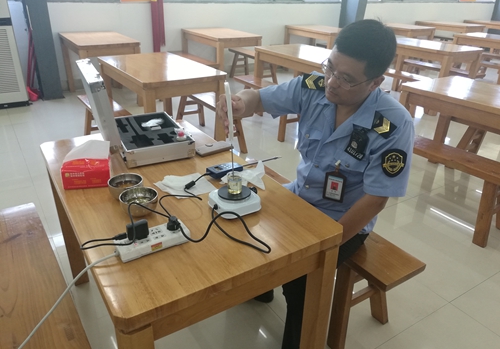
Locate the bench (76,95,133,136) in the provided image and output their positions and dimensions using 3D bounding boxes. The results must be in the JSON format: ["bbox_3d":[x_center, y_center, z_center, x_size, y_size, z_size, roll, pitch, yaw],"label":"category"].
[{"bbox_3d":[-1.203,-0.353,3.415,0.331,0.445,1.211,-15,31,-31],"label":"bench"}]

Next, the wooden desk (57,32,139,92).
[{"bbox_3d":[-1.857,-1.313,4.912,0.685,0.778,1.149,-14,30,-30],"label":"wooden desk"}]

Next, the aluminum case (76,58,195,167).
[{"bbox_3d":[-0.479,-0.276,1.622,0.365,0.338,0.434,-11,29,-25],"label":"aluminum case"}]

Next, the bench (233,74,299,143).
[{"bbox_3d":[0.216,-0.741,4.276,0.340,0.445,1.155,-14,30,-30],"label":"bench"}]

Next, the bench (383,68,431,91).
[{"bbox_3d":[1.873,-1.121,5.180,0.340,0.445,1.155,-14,30,-30],"label":"bench"}]

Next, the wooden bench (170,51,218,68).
[{"bbox_3d":[-0.812,-1.472,5.697,0.340,0.445,1.155,-14,30,-30],"label":"wooden bench"}]

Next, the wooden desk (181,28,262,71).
[{"bbox_3d":[-0.429,-1.677,5.766,0.685,0.778,1.149,-14,30,-29],"label":"wooden desk"}]

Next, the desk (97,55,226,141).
[{"bbox_3d":[-0.817,-0.605,3.579,0.721,0.776,1.198,-15,31,-31],"label":"desk"}]

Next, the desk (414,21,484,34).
[{"bbox_3d":[4.293,-2.889,8.576,0.721,0.776,1.198,-14,30,-29],"label":"desk"}]

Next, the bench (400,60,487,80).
[{"bbox_3d":[2.703,-1.333,5.668,0.331,0.445,1.221,-14,30,-29],"label":"bench"}]

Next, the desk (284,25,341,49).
[{"bbox_3d":[1.220,-2.162,6.883,0.685,0.778,1.149,-15,31,-31],"label":"desk"}]

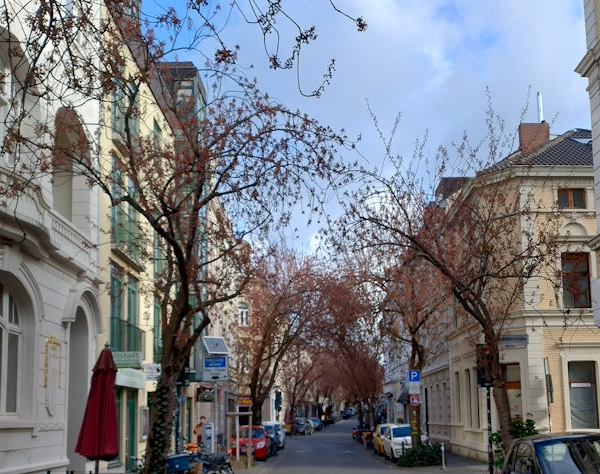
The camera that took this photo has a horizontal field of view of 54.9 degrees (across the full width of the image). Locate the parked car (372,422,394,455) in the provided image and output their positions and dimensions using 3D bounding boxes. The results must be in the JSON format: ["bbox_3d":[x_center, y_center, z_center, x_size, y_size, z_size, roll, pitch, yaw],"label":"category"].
[{"bbox_3d":[5.092,11.028,31.727,1.760,1.530,4.200,-1,-17,2],"label":"parked car"}]

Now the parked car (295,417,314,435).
[{"bbox_3d":[0.522,18.254,55.728,1.780,1.540,4.200,-2,-17,3],"label":"parked car"}]

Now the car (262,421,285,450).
[{"bbox_3d":[-1.768,12.594,36.831,1.770,1.560,4.100,-1,-17,2],"label":"car"}]

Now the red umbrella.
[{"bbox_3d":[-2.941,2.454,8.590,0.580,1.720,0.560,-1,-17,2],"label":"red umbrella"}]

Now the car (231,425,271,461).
[{"bbox_3d":[-2.277,10.065,28.322,1.660,1.500,3.650,-1,-17,2],"label":"car"}]

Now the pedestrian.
[{"bbox_3d":[-4.079,8.356,23.664,0.520,1.780,0.380,8,-19,-25],"label":"pedestrian"}]

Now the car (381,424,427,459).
[{"bbox_3d":[4.923,9.711,27.422,1.660,1.500,3.700,-1,-17,2],"label":"car"}]

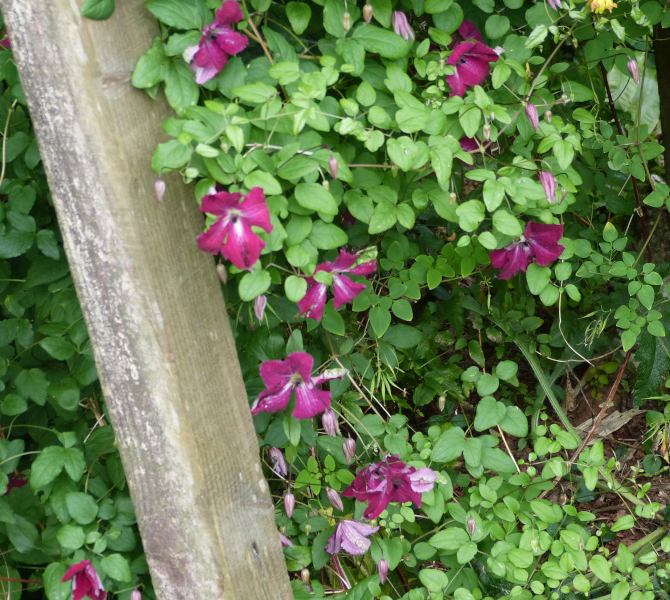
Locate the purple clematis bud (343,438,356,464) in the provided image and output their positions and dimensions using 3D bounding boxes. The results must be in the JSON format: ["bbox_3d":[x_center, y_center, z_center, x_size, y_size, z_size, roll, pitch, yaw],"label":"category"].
[{"bbox_3d":[0.013,0.140,2.120,0.012,0.024,0.012,0,20,0],"label":"purple clematis bud"}]

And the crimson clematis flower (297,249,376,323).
[{"bbox_3d":[0.001,-0.013,2.100,0.072,0.064,0.030,-1,9,-3],"label":"crimson clematis flower"}]

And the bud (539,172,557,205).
[{"bbox_3d":[0.209,-0.110,2.240,0.013,0.032,0.013,-11,20,4],"label":"bud"}]

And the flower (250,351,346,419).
[{"bbox_3d":[-0.034,0.078,2.100,0.086,0.062,0.035,1,9,3],"label":"flower"}]

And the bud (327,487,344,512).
[{"bbox_3d":[0.001,0.185,2.120,0.012,0.027,0.012,-30,15,10],"label":"bud"}]

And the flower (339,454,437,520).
[{"bbox_3d":[0.051,0.174,2.130,0.086,0.058,0.040,-2,14,-5],"label":"flower"}]

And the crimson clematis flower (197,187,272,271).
[{"bbox_3d":[-0.091,-0.066,2.100,0.071,0.077,0.032,0,3,0],"label":"crimson clematis flower"}]

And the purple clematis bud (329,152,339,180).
[{"bbox_3d":[-0.001,-0.125,2.160,0.009,0.024,0.009,-4,20,2],"label":"purple clematis bud"}]

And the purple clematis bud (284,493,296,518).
[{"bbox_3d":[-0.044,0.198,2.200,0.010,0.025,0.010,-1,20,0],"label":"purple clematis bud"}]

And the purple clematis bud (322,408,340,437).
[{"bbox_3d":[-0.004,0.118,2.220,0.015,0.028,0.015,-6,20,2],"label":"purple clematis bud"}]

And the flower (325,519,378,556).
[{"bbox_3d":[0.016,0.220,2.130,0.050,0.035,0.045,-10,-6,-1],"label":"flower"}]

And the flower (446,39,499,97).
[{"bbox_3d":[0.134,-0.227,2.230,0.057,0.062,0.038,-6,19,-16],"label":"flower"}]

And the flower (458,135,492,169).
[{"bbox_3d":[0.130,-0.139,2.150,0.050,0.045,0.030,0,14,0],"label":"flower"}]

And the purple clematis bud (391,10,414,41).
[{"bbox_3d":[0.062,-0.249,2.080,0.017,0.029,0.017,-26,15,9],"label":"purple clematis bud"}]

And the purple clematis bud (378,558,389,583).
[{"bbox_3d":[0.048,0.265,2.240,0.011,0.025,0.011,0,20,0],"label":"purple clematis bud"}]

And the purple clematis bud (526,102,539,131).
[{"bbox_3d":[0.193,-0.180,2.240,0.011,0.029,0.011,-11,20,4],"label":"purple clematis bud"}]

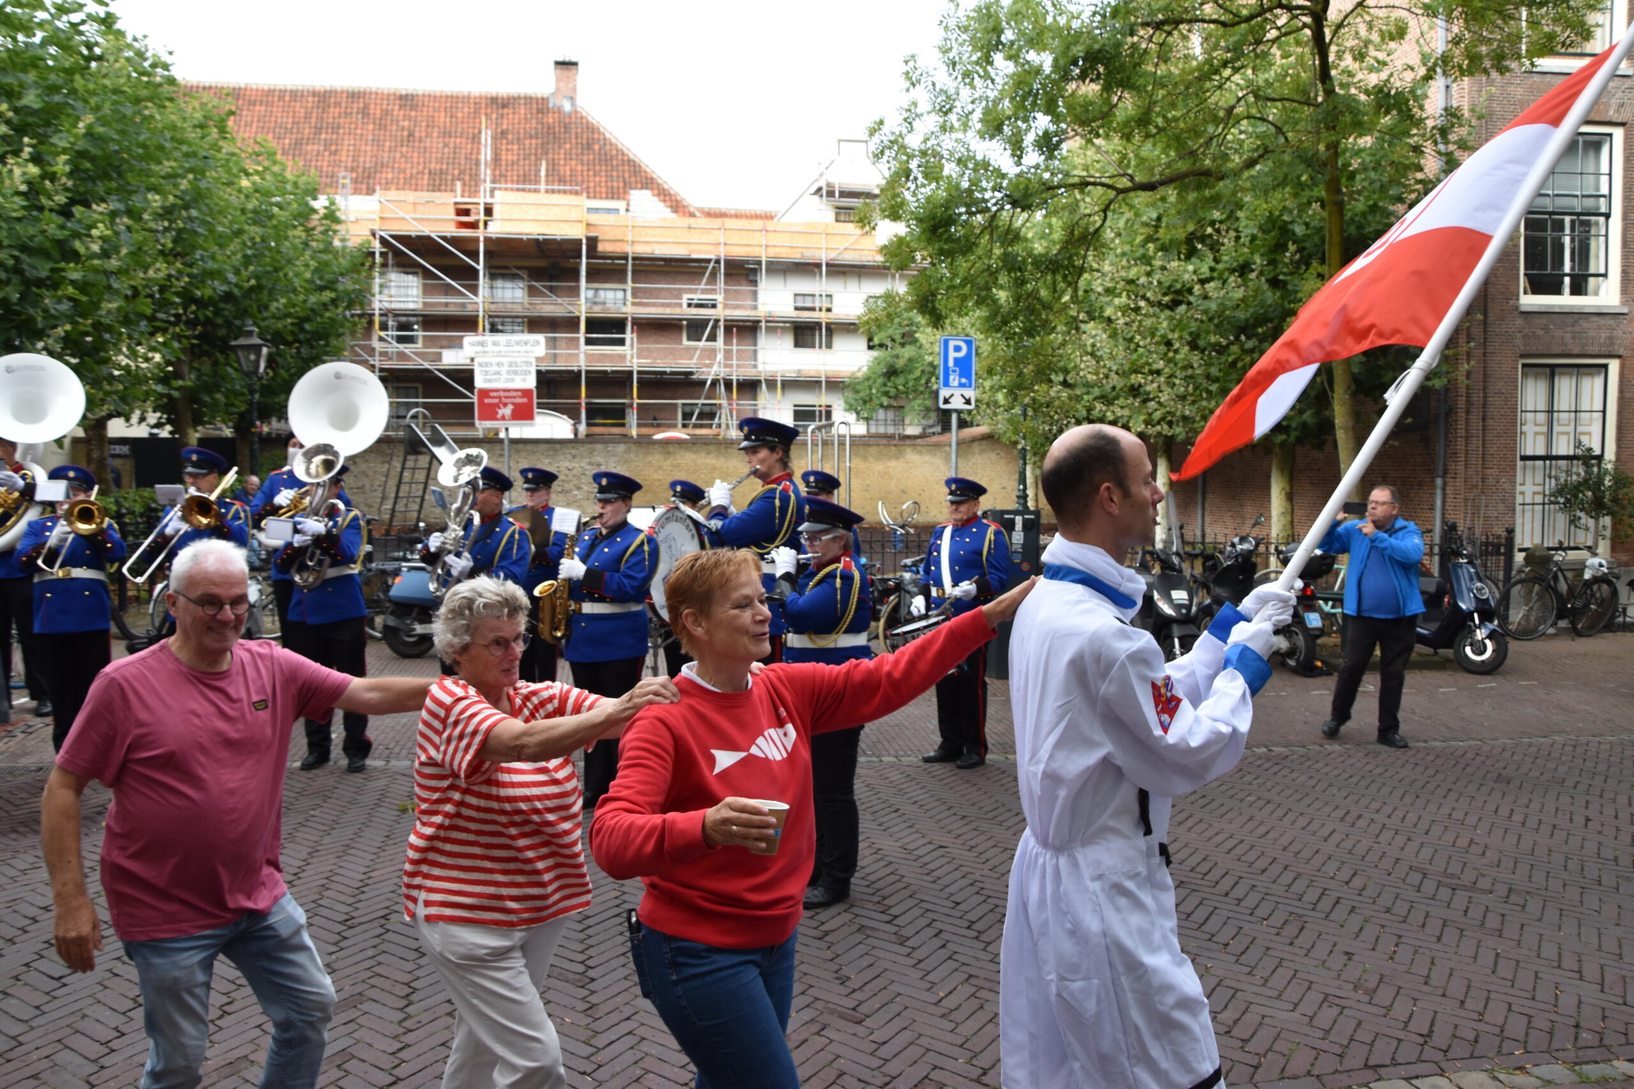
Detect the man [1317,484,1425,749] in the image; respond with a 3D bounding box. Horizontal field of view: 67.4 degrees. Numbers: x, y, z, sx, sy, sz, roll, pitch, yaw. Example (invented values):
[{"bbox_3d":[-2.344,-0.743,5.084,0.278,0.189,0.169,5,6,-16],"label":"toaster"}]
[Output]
[{"bbox_3d":[3.688,0.463,8.179,0.680,1.710,0.500,2,3,34],"label":"man"}]

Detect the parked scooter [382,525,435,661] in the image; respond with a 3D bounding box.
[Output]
[{"bbox_3d":[-3.252,0.500,11.836,1.780,1.240,0.700,-1,3,-20],"label":"parked scooter"}]

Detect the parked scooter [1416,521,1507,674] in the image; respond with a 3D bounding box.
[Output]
[{"bbox_3d":[5.848,0.478,11.834,0.700,1.360,1.800,0,3,-12],"label":"parked scooter"}]

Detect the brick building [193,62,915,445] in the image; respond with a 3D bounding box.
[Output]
[{"bbox_3d":[-10.462,-9.030,46.634,27.000,17.000,12.000,0,3,-7],"label":"brick building"}]

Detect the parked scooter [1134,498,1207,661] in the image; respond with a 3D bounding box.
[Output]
[{"bbox_3d":[3.149,0.359,11.879,0.700,1.570,1.750,0,3,-12],"label":"parked scooter"}]

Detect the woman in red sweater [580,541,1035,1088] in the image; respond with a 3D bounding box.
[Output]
[{"bbox_3d":[-0.023,0.785,2.399,0.540,1.570,0.850,-2,4,-45],"label":"woman in red sweater"}]

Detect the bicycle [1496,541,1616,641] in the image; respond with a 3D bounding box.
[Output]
[{"bbox_3d":[8.498,0.515,14.087,1.800,1.100,0.600,-1,3,-16],"label":"bicycle"}]

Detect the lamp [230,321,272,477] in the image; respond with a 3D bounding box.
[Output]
[{"bbox_3d":[-6.996,-0.887,15.076,0.500,3.680,0.500,0,3,-8],"label":"lamp"}]

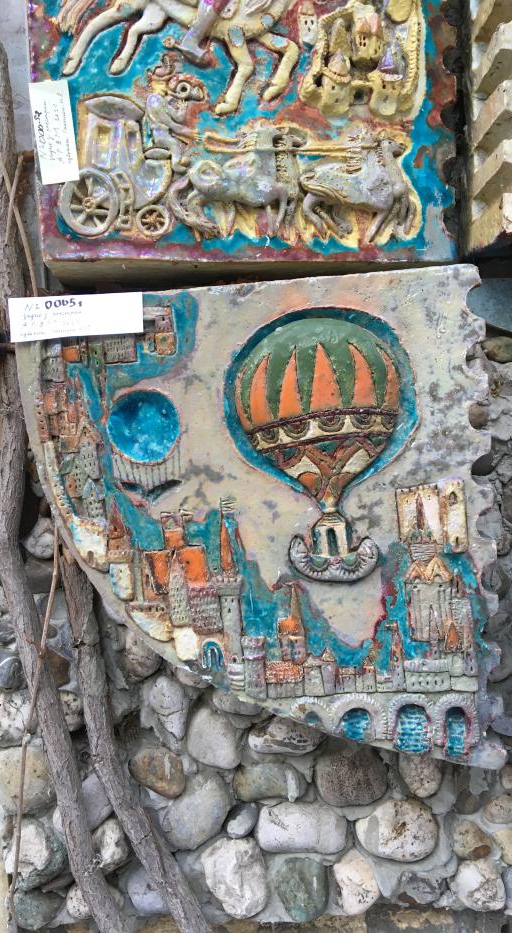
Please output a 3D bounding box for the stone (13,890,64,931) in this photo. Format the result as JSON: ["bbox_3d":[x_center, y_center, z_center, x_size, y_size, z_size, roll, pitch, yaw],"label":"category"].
[{"bbox_3d":[-0.239,0.487,0.860,0.056,0.046,0.039,-2,8,2],"label":"stone"}]

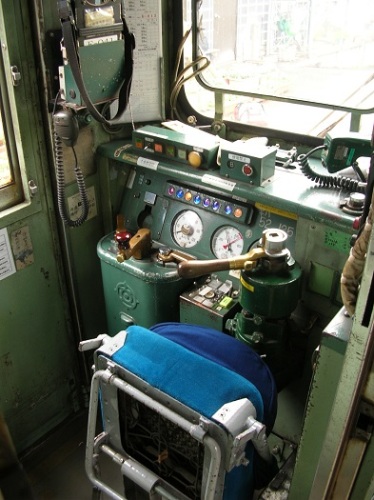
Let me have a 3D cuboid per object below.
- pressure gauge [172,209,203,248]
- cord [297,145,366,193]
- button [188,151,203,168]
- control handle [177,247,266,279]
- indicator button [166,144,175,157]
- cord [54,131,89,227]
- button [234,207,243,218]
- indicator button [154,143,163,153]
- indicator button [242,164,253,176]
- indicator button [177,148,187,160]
[{"bbox_3d":[0.005,-0.059,1.454,0.113,0.113,0.029,22,15,34],"label":"pressure gauge"},{"bbox_3d":[0.366,-0.204,1.283,0.178,0.086,0.072,22,36,34],"label":"cord"},{"bbox_3d":[0.023,-0.251,1.402,0.045,0.045,0.029,22,36,34],"label":"button"},{"bbox_3d":[0.080,0.022,1.101,0.207,0.043,0.036,-10,31,-16],"label":"control handle"},{"bbox_3d":[-0.047,-0.285,1.464,0.031,0.025,0.013,22,36,34],"label":"indicator button"},{"bbox_3d":[-0.319,-0.193,1.400,0.089,0.269,0.036,-2,30,-3],"label":"cord"},{"bbox_3d":[0.136,-0.097,1.327,0.025,0.025,0.013,22,15,34],"label":"button"},{"bbox_3d":[-0.083,-0.299,1.490,0.030,0.023,0.013,22,36,34],"label":"indicator button"},{"bbox_3d":[0.158,-0.206,1.311,0.033,0.033,0.013,22,36,34],"label":"indicator button"},{"bbox_3d":[-0.012,-0.272,1.439,0.030,0.025,0.013,22,36,34],"label":"indicator button"}]

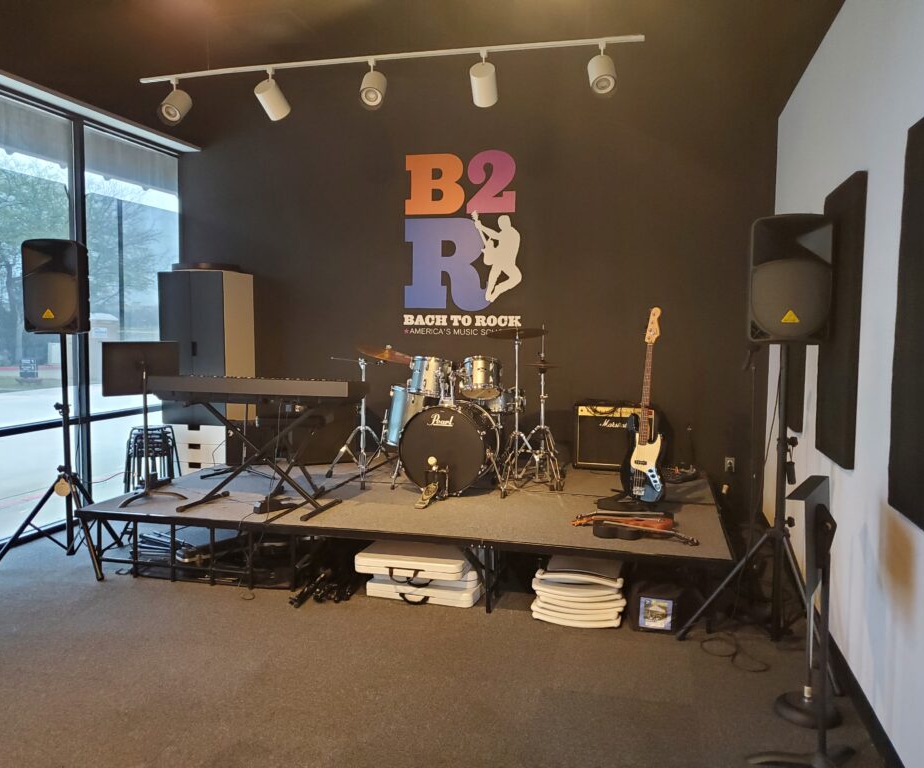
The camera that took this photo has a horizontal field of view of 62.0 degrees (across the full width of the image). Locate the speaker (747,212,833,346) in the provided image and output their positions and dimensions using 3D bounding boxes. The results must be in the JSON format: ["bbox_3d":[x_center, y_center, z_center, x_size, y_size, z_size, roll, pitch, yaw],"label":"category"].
[{"bbox_3d":[1.482,-0.460,3.417,0.345,0.550,0.280,1,5,13],"label":"speaker"}]

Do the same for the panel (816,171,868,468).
[{"bbox_3d":[1.670,-0.271,3.402,0.045,1.210,0.610,1,5,14],"label":"panel"}]

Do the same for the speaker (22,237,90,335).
[{"bbox_3d":[-2.436,-0.583,4.666,0.345,0.550,0.280,-1,5,-7],"label":"speaker"}]

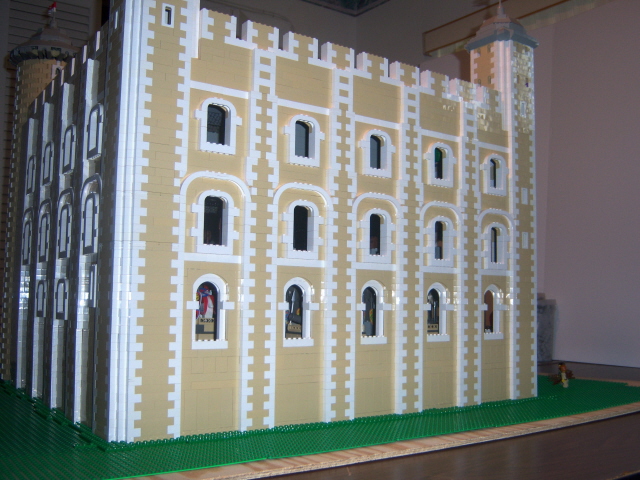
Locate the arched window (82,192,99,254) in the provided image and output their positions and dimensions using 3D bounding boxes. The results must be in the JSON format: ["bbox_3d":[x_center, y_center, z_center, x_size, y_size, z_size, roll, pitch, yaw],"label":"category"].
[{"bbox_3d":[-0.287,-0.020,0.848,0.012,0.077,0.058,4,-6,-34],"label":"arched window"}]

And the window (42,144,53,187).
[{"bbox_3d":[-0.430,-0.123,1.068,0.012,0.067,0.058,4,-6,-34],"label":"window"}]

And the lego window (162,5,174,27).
[{"bbox_3d":[-0.183,-0.268,0.798,0.016,0.029,0.008,4,-6,-34],"label":"lego window"}]

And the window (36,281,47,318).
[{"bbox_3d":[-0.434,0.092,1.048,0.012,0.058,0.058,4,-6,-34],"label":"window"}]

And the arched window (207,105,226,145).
[{"bbox_3d":[-0.132,-0.141,0.837,0.031,0.052,0.016,4,-6,-34],"label":"arched window"}]

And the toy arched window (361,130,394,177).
[{"bbox_3d":[0.082,-0.123,0.975,0.062,0.068,0.014,4,-6,-34],"label":"toy arched window"}]

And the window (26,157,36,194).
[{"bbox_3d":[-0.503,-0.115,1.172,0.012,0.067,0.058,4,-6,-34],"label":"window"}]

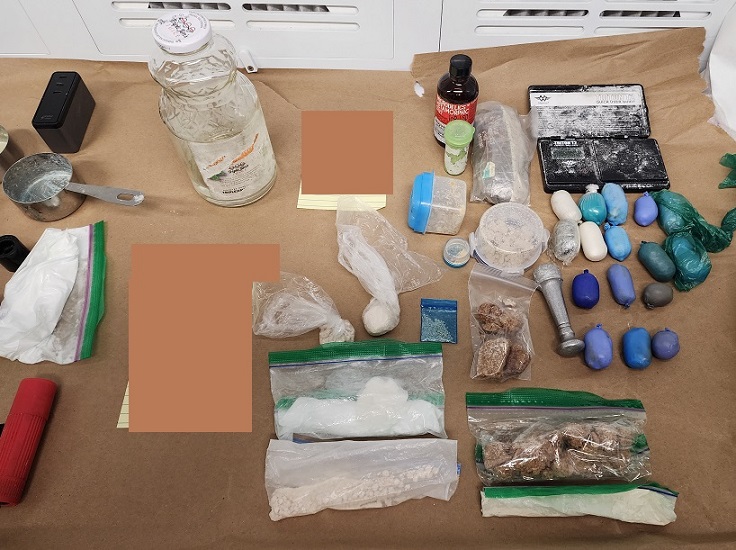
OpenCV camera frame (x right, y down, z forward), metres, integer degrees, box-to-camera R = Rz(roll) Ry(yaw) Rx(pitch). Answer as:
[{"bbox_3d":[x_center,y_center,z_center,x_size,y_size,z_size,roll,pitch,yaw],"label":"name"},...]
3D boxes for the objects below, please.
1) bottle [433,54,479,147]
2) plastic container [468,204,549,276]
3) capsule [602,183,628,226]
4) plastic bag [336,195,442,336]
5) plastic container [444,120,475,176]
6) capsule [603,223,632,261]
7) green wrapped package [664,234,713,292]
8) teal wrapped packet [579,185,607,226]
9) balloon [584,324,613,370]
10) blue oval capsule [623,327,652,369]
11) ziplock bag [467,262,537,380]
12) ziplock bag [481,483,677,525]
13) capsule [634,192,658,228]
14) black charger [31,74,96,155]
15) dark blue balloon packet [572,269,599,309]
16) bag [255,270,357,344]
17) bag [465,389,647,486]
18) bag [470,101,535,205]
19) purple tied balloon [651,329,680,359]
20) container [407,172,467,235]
[{"bbox_3d":[0.110,-0.215,0.610,0.049,0.113,0.049,8,58,7],"label":"bottle"},{"bbox_3d":[0.159,-0.044,0.546,0.087,0.033,0.087,-4,57,0],"label":"plastic container"},{"bbox_3d":[0.288,-0.083,0.570,0.025,0.025,0.057,5,58,6],"label":"capsule"},{"bbox_3d":[0.019,-0.026,0.522,0.104,0.034,0.185,-11,58,-5],"label":"plastic bag"},{"bbox_3d":[0.110,-0.155,0.602,0.035,0.061,0.035,-4,57,0],"label":"plastic container"},{"bbox_3d":[0.269,-0.034,0.525,0.025,0.025,0.045,6,58,5],"label":"capsule"},{"bbox_3d":[0.335,-0.015,0.510,0.045,0.028,0.070,9,59,7],"label":"green wrapped package"},{"bbox_3d":[0.261,-0.079,0.567,0.028,0.028,0.046,10,58,8],"label":"teal wrapped packet"},{"bbox_3d":[0.225,0.070,0.476,0.024,0.023,0.045,13,59,10],"label":"balloon"},{"bbox_3d":[0.262,0.071,0.475,0.022,0.021,0.042,11,58,9],"label":"blue oval capsule"},{"bbox_3d":[0.132,0.044,0.480,0.068,0.025,0.126,9,59,7],"label":"ziplock bag"},{"bbox_3d":[0.172,0.190,0.404,0.156,0.018,0.032,1,57,3],"label":"ziplock bag"},{"bbox_3d":[0.313,-0.073,0.549,0.024,0.024,0.044,13,59,10],"label":"capsule"},{"bbox_3d":[-0.415,-0.223,0.672,0.032,0.053,0.104,-4,57,0],"label":"black charger"},{"bbox_3d":[0.221,0.015,0.495,0.025,0.025,0.044,10,59,8],"label":"dark blue balloon packet"},{"bbox_3d":[-0.067,0.029,0.493,0.117,0.028,0.078,7,58,6],"label":"bag"},{"bbox_3d":[0.166,0.143,0.429,0.152,0.027,0.071,0,57,2],"label":"bag"},{"bbox_3d":[0.166,-0.156,0.610,0.071,0.045,0.158,5,58,6],"label":"bag"},{"bbox_3d":[0.282,0.066,0.461,0.025,0.025,0.031,15,60,11],"label":"purple tied balloon"},{"bbox_3d":[0.077,-0.083,0.563,0.059,0.051,0.053,5,58,6],"label":"container"}]

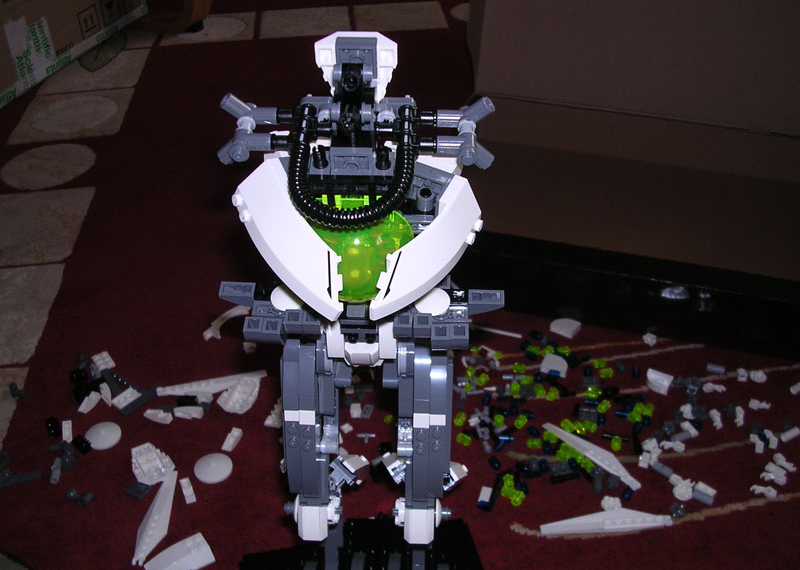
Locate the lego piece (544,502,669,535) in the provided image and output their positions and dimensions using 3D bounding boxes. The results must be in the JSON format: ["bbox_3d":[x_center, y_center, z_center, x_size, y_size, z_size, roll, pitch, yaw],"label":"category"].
[{"bbox_3d":[0.157,0.178,0.669,0.101,0.006,0.018,-3,33,-5],"label":"lego piece"}]

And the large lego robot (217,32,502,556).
[{"bbox_3d":[-0.017,0.021,0.405,0.123,0.261,0.098,1,33,2],"label":"large lego robot"}]

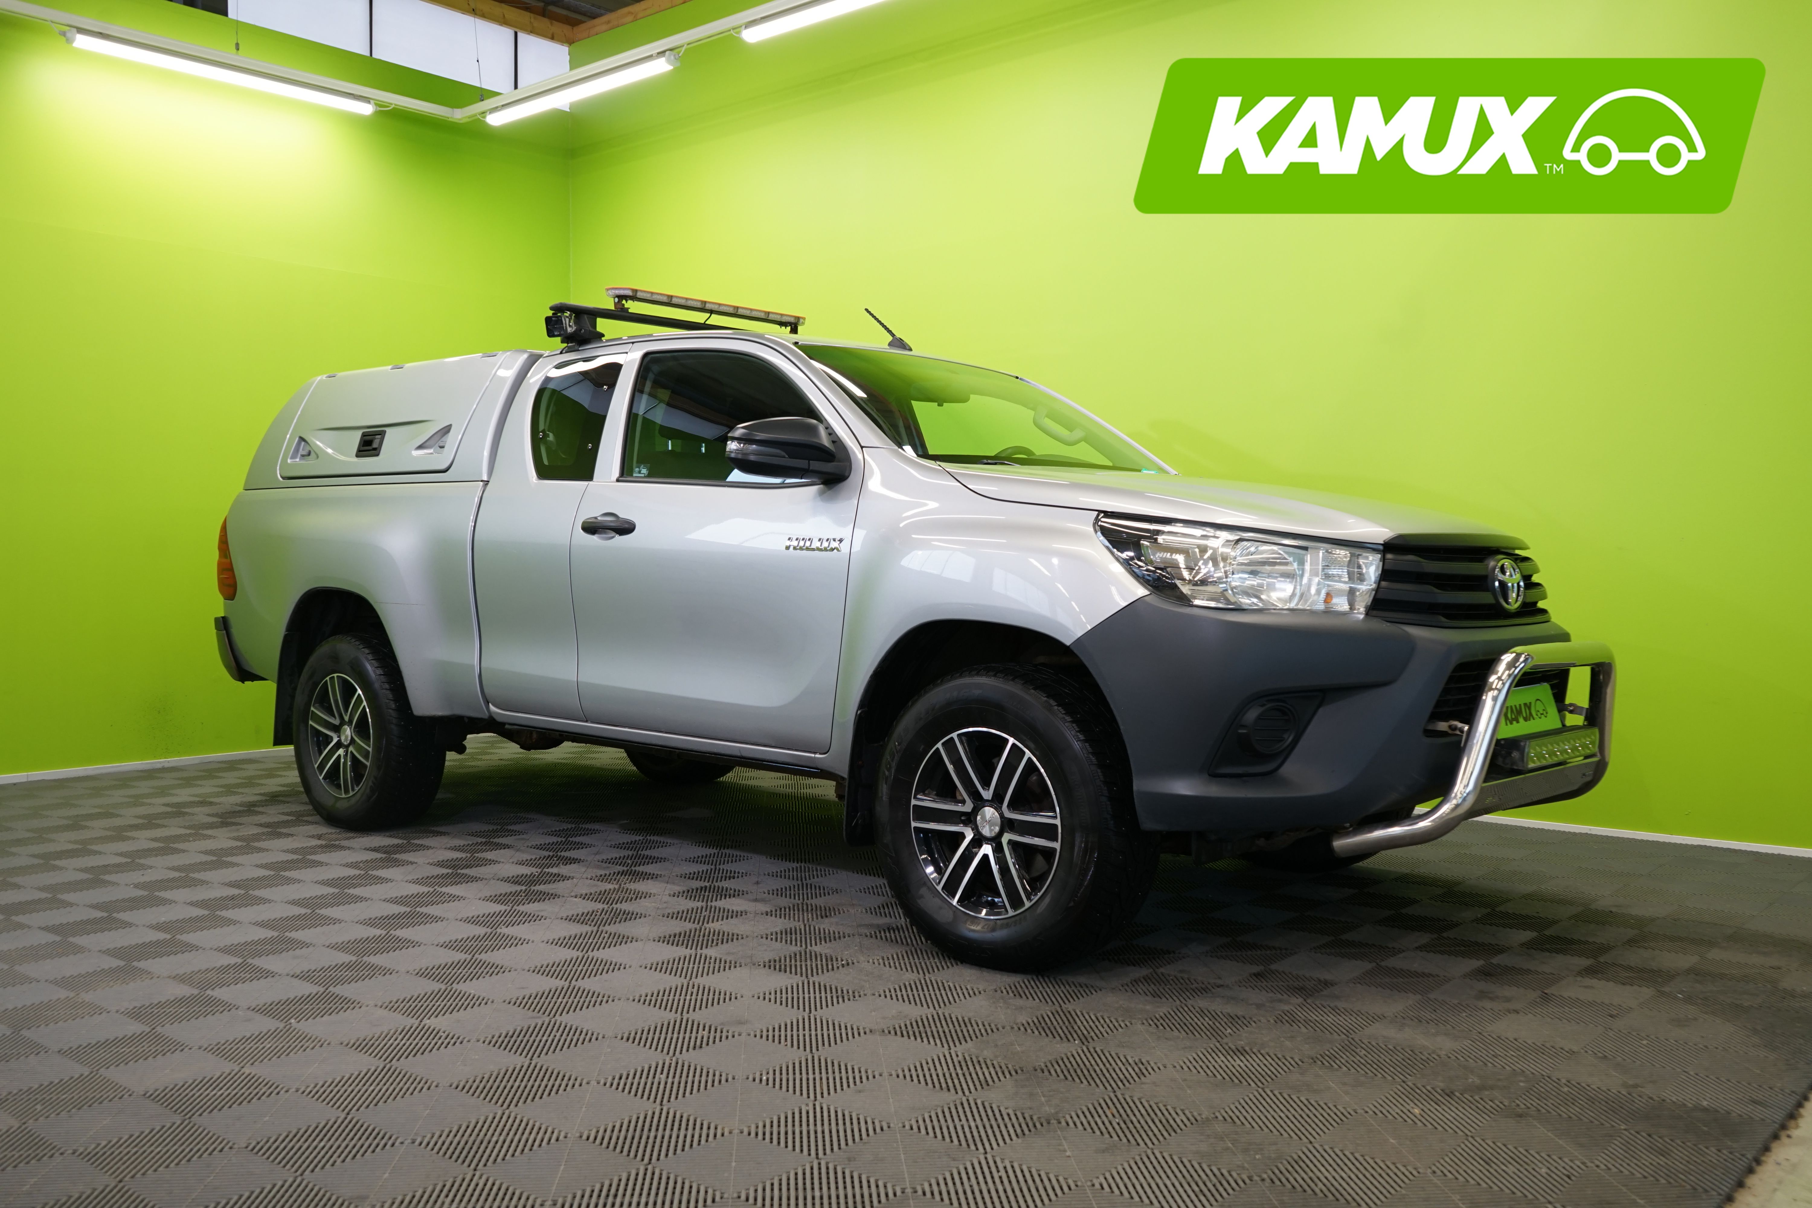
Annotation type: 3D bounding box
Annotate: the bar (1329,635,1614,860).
[{"bbox_3d":[1.458,0.340,3.776,0.430,0.530,1.040,1,1,41],"label":"bar"}]

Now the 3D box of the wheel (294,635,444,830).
[{"bbox_3d":[-2.069,0.490,5.801,0.745,0.745,0.255,1,1,41],"label":"wheel"}]

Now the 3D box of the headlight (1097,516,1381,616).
[{"bbox_3d":[0.756,-0.085,3.470,0.590,0.235,0.310,1,1,41],"label":"headlight"}]

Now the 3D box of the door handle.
[{"bbox_3d":[-0.908,-0.243,4.626,0.245,0.072,0.055,1,1,41],"label":"door handle"}]

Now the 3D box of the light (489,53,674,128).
[{"bbox_3d":[-1.717,-2.667,7.858,1.540,0.075,0.080,1,1,41],"label":"light"}]

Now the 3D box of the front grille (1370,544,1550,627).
[{"bbox_3d":[1.451,-0.047,3.775,0.130,0.190,1.190,1,1,41],"label":"front grille"}]

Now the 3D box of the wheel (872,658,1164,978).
[{"bbox_3d":[0.264,0.527,3.783,0.745,0.745,0.255,1,1,41],"label":"wheel"}]

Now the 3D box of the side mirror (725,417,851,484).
[{"bbox_3d":[-0.301,-0.410,4.030,0.190,0.180,0.260,1,1,41],"label":"side mirror"}]

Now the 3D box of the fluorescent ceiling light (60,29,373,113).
[{"bbox_3d":[-3.397,-2.662,7.613,0.080,0.075,1.540,1,1,42],"label":"fluorescent ceiling light"}]

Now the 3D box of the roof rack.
[{"bbox_3d":[-0.729,-1.007,5.647,0.260,0.235,1.400,1,1,41],"label":"roof rack"}]

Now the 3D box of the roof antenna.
[{"bbox_3d":[-0.051,-0.917,5.034,0.210,0.165,0.045,1,1,41],"label":"roof antenna"}]

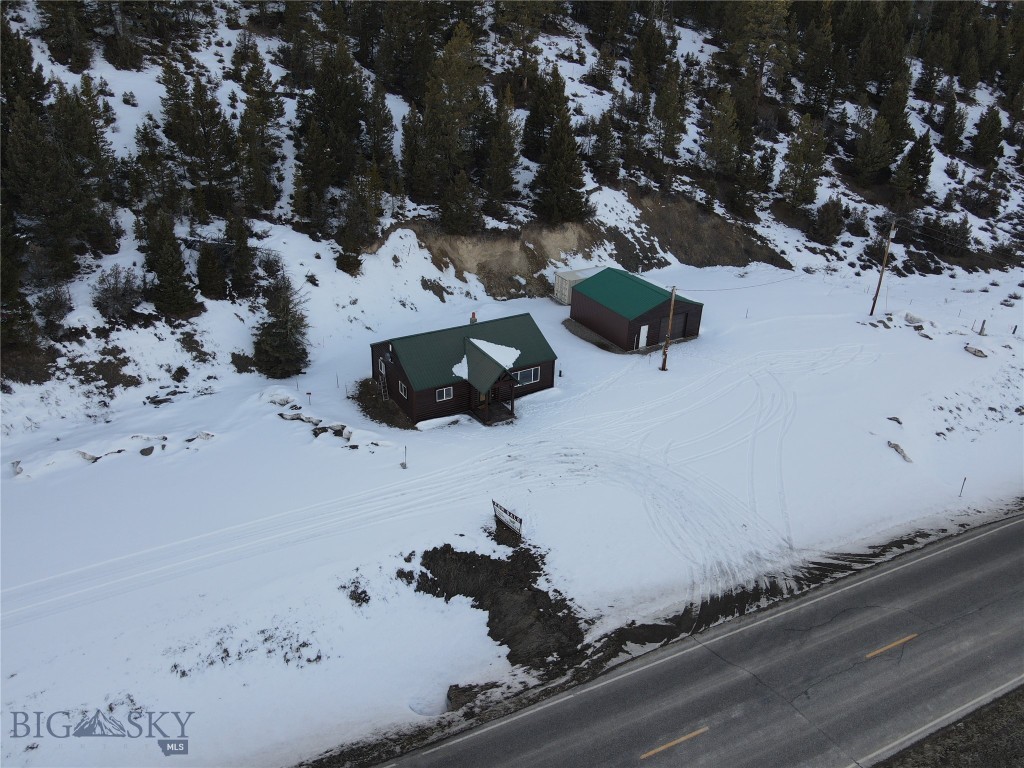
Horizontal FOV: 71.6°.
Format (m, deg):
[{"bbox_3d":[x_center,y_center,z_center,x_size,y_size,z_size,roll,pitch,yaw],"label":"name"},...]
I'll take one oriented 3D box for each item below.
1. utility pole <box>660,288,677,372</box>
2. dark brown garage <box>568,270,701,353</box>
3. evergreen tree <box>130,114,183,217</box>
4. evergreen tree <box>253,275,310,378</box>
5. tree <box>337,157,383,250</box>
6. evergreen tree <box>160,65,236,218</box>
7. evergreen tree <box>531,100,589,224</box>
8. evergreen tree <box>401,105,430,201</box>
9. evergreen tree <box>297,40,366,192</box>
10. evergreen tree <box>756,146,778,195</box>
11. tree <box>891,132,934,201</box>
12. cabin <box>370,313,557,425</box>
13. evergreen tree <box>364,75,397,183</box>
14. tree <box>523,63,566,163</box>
[{"bbox_3d":[12.849,-4.364,57.935,0.360,7.300,0.360,1,27,0],"label":"utility pole"},{"bbox_3d":[11.685,-7.453,67.124,8.249,4.465,9.246,-13,30,-26],"label":"dark brown garage"},{"bbox_3d":[-32.768,-19.677,64.413,4.370,8.976,4.370,1,27,0],"label":"evergreen tree"},{"bbox_3d":[-18.236,-4.855,56.171,4.722,7.664,4.722,-7,27,-17],"label":"evergreen tree"},{"bbox_3d":[-14.695,-17.323,68.869,4.330,8.222,4.330,-4,27,-11],"label":"tree"},{"bbox_3d":[-28.038,-21.775,63.498,6.500,12.277,6.200,-9,28,-21],"label":"evergreen tree"},{"bbox_3d":[5.460,-23.740,76.917,6.197,13.006,6.197,1,27,0],"label":"evergreen tree"},{"bbox_3d":[-9.770,-23.358,71.902,3.038,9.083,3.038,-2,28,-7],"label":"evergreen tree"},{"bbox_3d":[-17.600,-25.845,69.315,6.834,13.718,6.834,-5,28,-13],"label":"evergreen tree"},{"bbox_3d":[33.583,-27.738,92.398,2.761,6.078,2.761,1,27,0],"label":"evergreen tree"},{"bbox_3d":[52.659,-28.699,93.352,6.002,7.898,6.002,15,29,25],"label":"tree"},{"bbox_3d":[-3.105,-1.921,53.253,11.600,5.100,10.800,-14,31,-28],"label":"cabin"},{"bbox_3d":[-14.471,-28.248,78.733,3.897,10.169,3.897,-3,26,-9],"label":"evergreen tree"},{"bbox_3d":[4.210,-35.202,91.976,5.841,11.050,5.841,2,26,2],"label":"tree"}]

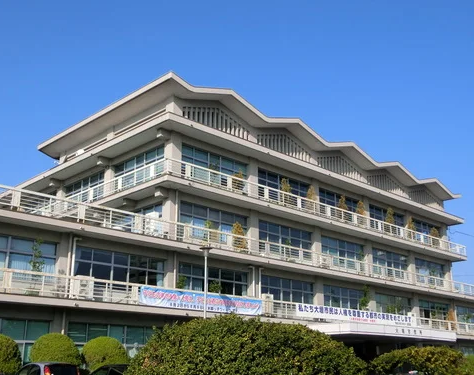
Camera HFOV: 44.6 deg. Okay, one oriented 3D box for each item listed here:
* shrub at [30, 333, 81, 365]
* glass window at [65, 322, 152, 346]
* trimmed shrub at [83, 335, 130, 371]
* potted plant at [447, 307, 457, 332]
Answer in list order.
[{"bbox_3d":[-7.335,7.037,23.176,2.050,2.300,2.050,16,-23,-41],"label":"shrub"},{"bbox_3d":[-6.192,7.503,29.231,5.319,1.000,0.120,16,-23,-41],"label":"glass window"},{"bbox_3d":[-5.485,7.408,23.776,2.050,2.476,2.050,16,-23,-41],"label":"trimmed shrub"},{"bbox_3d":[20.884,13.031,56.134,0.950,2.300,0.950,16,-23,-41],"label":"potted plant"}]

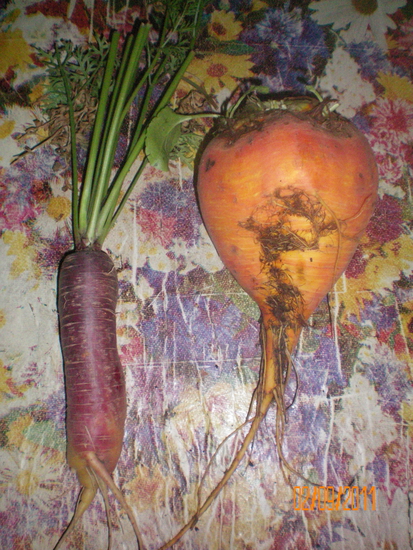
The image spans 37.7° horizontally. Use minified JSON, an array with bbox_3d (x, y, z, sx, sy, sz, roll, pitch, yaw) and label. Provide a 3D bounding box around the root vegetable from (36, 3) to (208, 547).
[{"bbox_3d":[-0.070,-0.021,0.393,0.118,0.043,0.375,4,77,1],"label":"root vegetable"}]

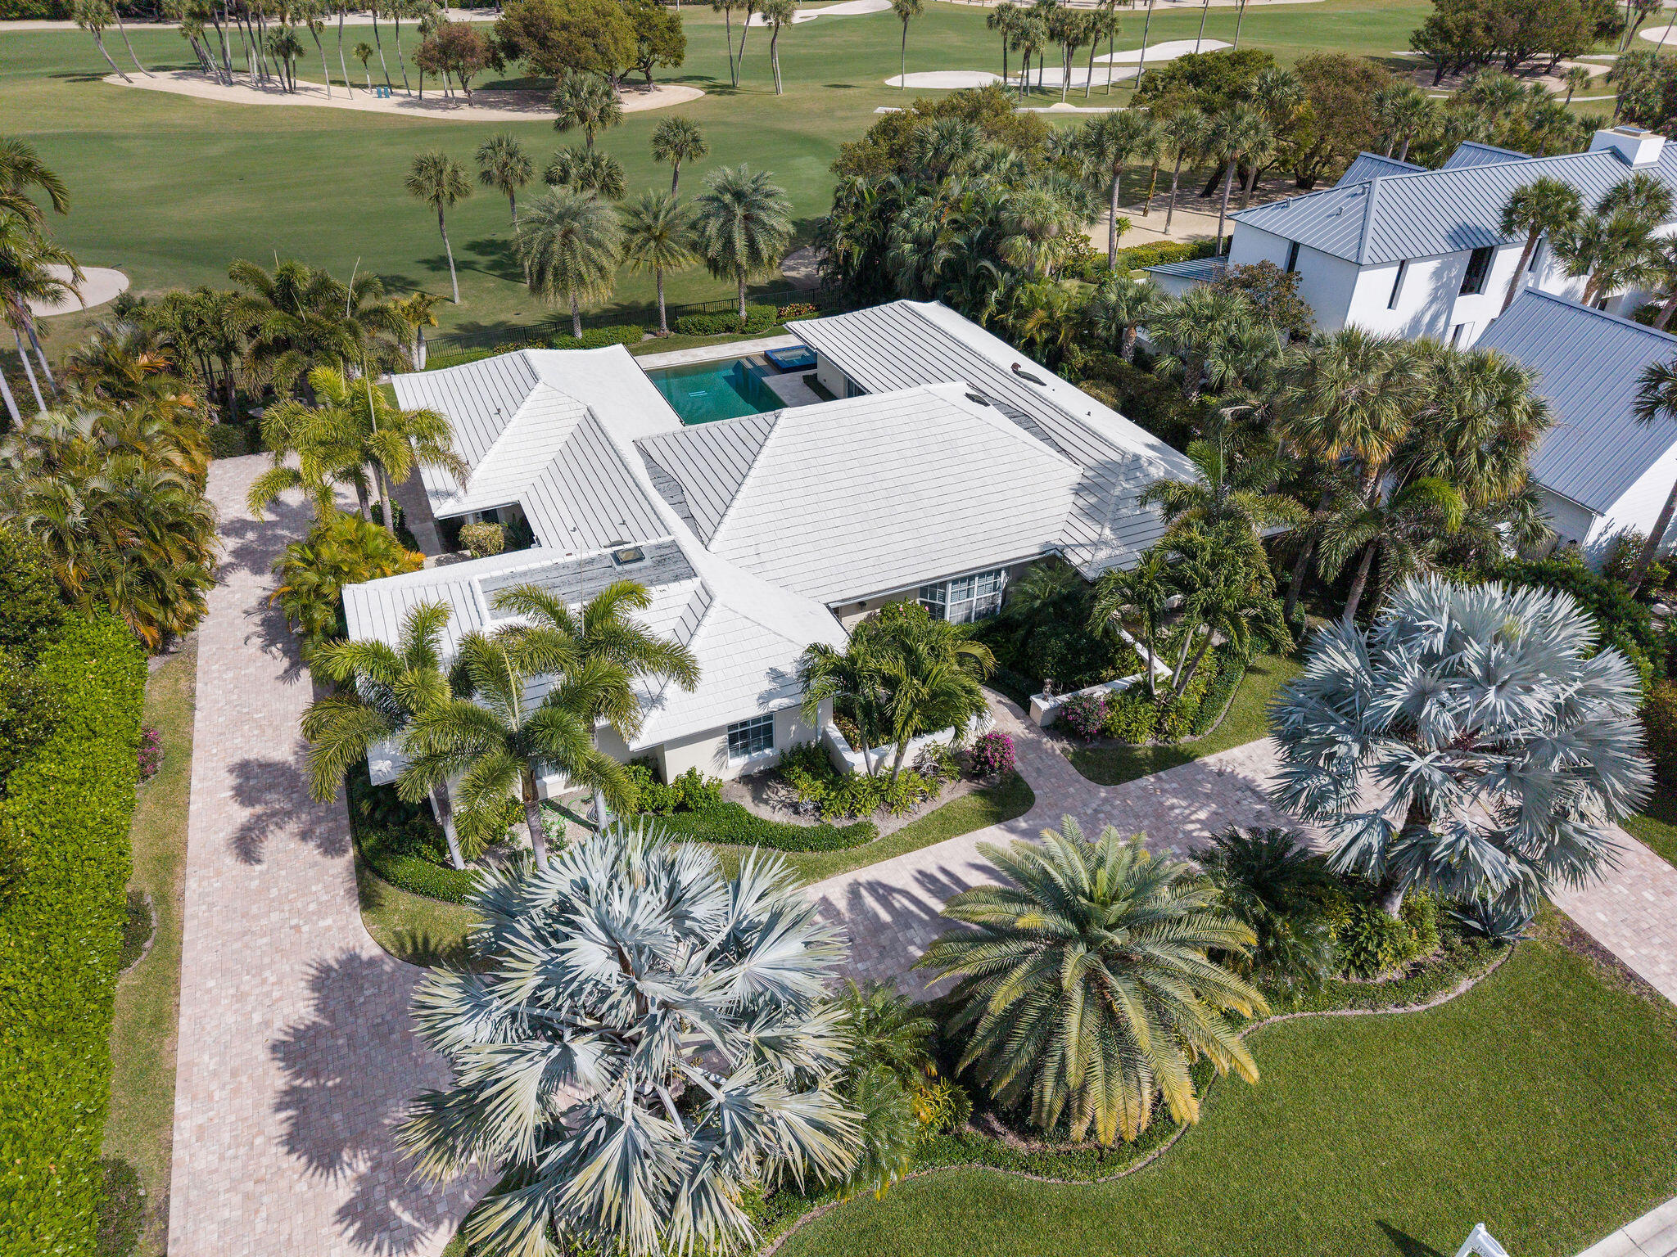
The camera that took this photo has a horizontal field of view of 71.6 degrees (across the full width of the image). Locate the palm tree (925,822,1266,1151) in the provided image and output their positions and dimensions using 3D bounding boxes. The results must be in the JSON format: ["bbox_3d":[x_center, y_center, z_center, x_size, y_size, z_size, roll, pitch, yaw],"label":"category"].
[{"bbox_3d":[4.811,6.770,22.619,6.460,5.150,6.460,0,34,0],"label":"palm tree"}]

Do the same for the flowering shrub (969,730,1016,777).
[{"bbox_3d":[4.044,3.304,30.543,1.200,1.120,1.150,0,33,0],"label":"flowering shrub"}]

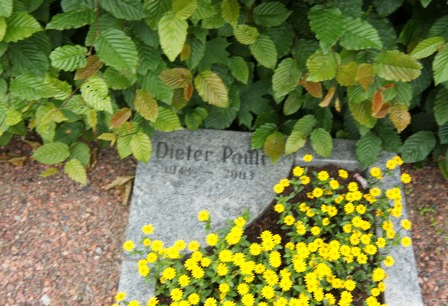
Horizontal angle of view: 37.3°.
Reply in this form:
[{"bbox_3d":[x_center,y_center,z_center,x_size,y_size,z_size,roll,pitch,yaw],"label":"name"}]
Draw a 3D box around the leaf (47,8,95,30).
[{"bbox_3d":[-0.271,-0.236,1.180,0.094,0.012,0.054,-25,53,-22],"label":"leaf"}]

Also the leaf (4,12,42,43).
[{"bbox_3d":[-0.361,-0.224,1.190,0.079,0.053,0.018,-13,7,-14],"label":"leaf"}]

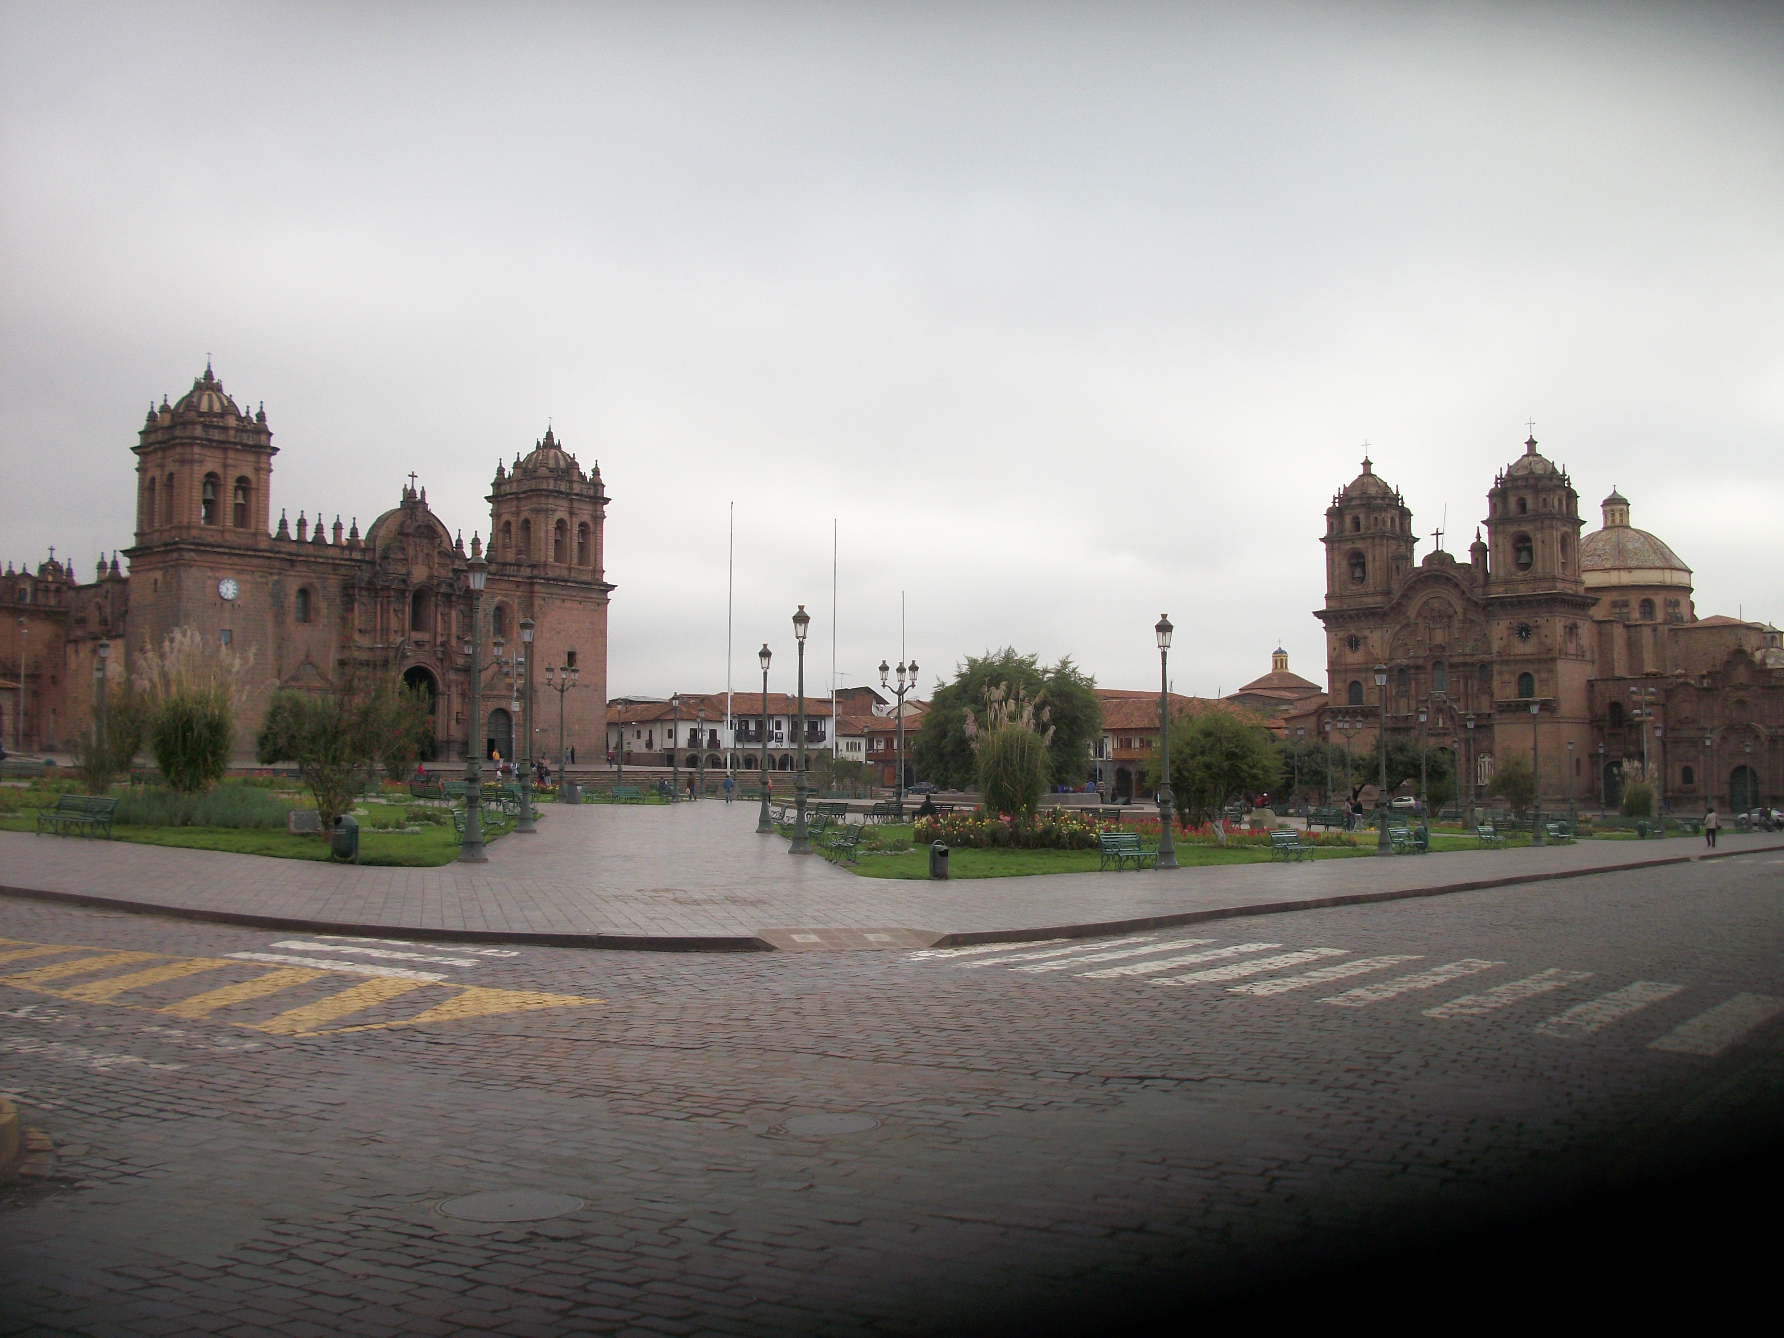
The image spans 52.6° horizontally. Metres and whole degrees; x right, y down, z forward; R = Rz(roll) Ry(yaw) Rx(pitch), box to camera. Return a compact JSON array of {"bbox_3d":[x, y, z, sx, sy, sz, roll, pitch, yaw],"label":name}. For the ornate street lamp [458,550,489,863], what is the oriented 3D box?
[{"bbox_3d":[-7.502,0.638,32.482,0.530,5.650,0.530,0,-3,0],"label":"ornate street lamp"}]

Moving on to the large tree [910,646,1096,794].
[{"bbox_3d":[7.730,3.912,122.000,12.630,10.460,11.500,0,-3,0],"label":"large tree"}]

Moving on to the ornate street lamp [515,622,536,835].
[{"bbox_3d":[-9.578,1.476,47.489,0.530,5.650,0.530,0,-3,0],"label":"ornate street lamp"}]

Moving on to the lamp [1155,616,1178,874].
[{"bbox_3d":[6.127,1.592,40.093,0.530,5.650,0.530,0,-3,0],"label":"lamp"}]

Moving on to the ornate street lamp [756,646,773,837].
[{"bbox_3d":[-3.756,2.070,53.797,0.530,5.650,0.530,0,-3,0],"label":"ornate street lamp"}]

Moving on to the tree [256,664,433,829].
[{"bbox_3d":[-12.086,1.830,39.801,3.910,3.870,3.500,0,-3,0],"label":"tree"}]

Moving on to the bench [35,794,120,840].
[{"bbox_3d":[-16.625,3.019,36.827,1.850,0.840,0.650,-2,-4,33],"label":"bench"}]

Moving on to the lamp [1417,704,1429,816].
[{"bbox_3d":[23.356,4.506,79.179,0.530,5.650,0.530,0,-3,0],"label":"lamp"}]

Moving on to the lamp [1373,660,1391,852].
[{"bbox_3d":[14.583,2.675,53.440,0.530,5.650,0.530,0,-3,0],"label":"lamp"}]

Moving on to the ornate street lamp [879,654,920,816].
[{"bbox_3d":[0.344,2.898,73.758,1.600,6.550,1.450,0,-3,0],"label":"ornate street lamp"}]

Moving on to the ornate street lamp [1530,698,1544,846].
[{"bbox_3d":[24.840,3.976,69.424,0.530,5.650,0.530,0,-3,0],"label":"ornate street lamp"}]

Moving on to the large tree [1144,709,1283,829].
[{"bbox_3d":[10.257,3.437,57.590,4.450,4.340,4.200,0,-3,0],"label":"large tree"}]

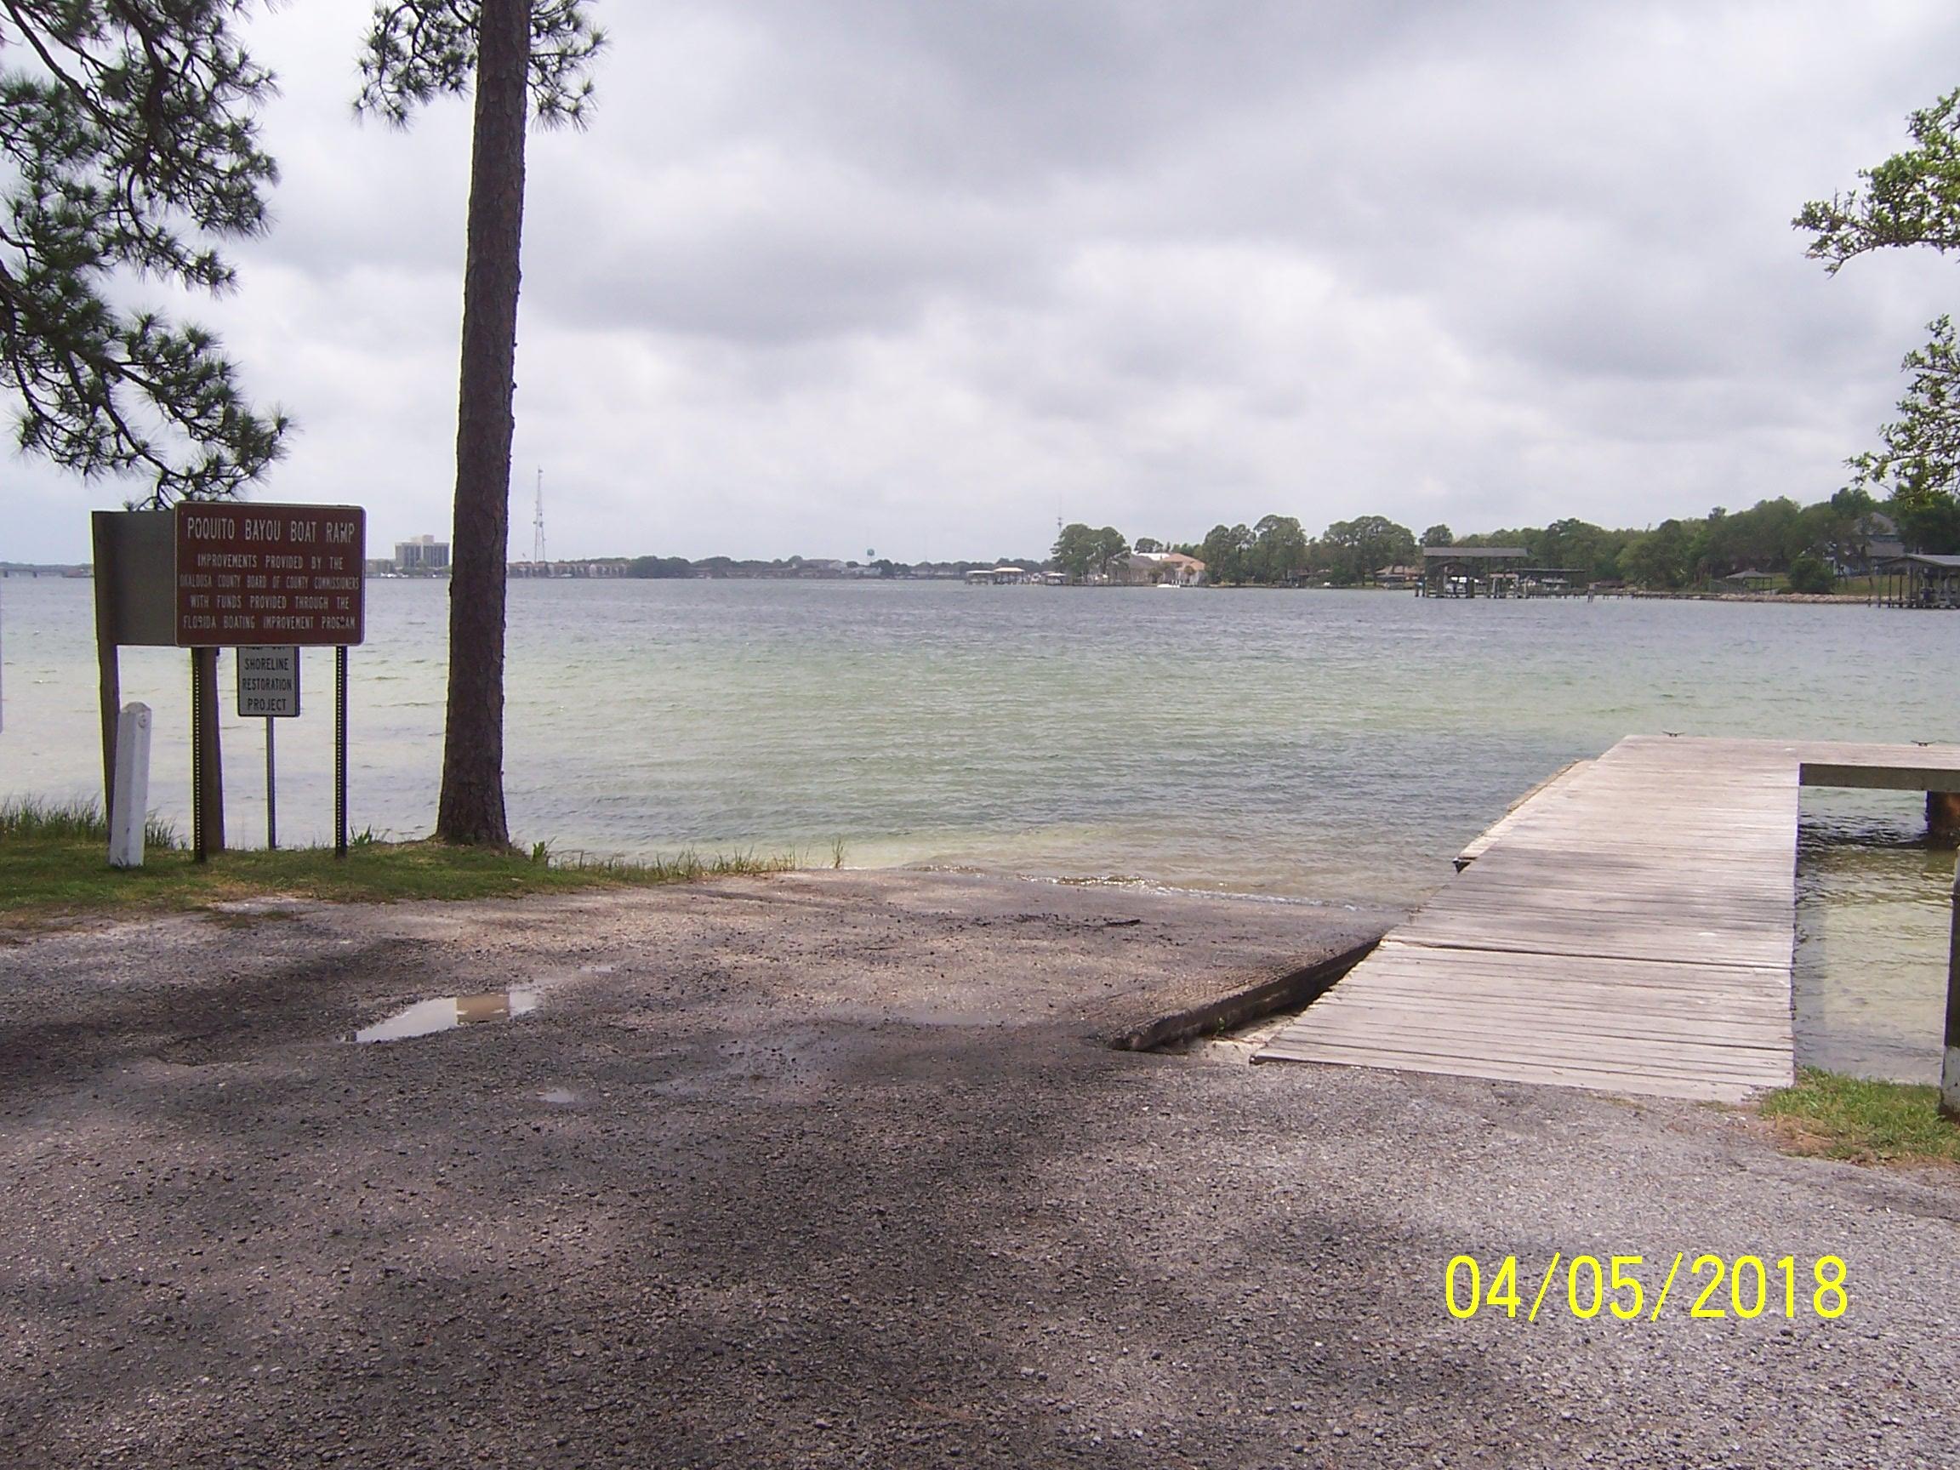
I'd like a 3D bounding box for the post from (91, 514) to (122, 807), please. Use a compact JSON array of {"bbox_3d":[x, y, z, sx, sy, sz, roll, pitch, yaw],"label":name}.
[{"bbox_3d":[-5.878,-0.368,12.649,0.110,2.250,0.110,-1,5,0],"label":"post"}]

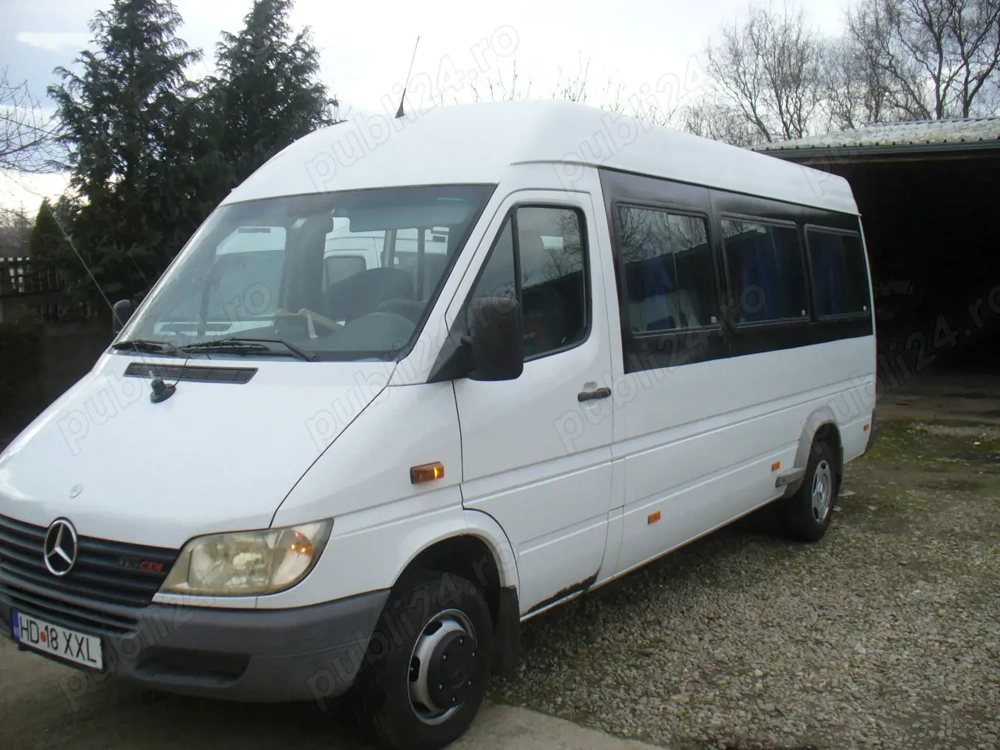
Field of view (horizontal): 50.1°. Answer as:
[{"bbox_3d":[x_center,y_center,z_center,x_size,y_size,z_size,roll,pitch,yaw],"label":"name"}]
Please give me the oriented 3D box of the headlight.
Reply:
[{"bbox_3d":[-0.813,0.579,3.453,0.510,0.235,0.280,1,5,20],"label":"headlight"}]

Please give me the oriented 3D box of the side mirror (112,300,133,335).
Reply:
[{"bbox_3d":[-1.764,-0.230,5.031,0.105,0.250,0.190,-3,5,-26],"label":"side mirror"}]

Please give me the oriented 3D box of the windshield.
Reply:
[{"bbox_3d":[-0.882,-0.473,4.473,1.670,0.930,0.140,3,-37,35],"label":"windshield"}]

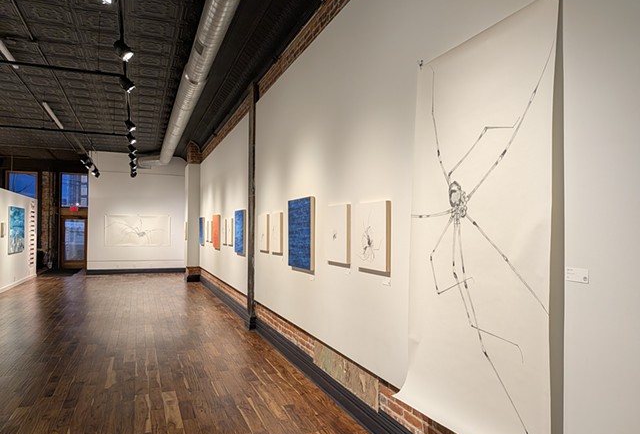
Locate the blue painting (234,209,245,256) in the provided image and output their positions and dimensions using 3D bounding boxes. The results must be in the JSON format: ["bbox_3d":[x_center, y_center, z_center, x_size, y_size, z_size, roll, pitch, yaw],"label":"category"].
[{"bbox_3d":[-1.419,0.269,7.881,0.045,0.754,0.747,1,-2,-22],"label":"blue painting"}]

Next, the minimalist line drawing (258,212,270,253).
[{"bbox_3d":[-0.781,0.226,6.306,0.042,0.509,0.416,1,-2,-22],"label":"minimalist line drawing"}]

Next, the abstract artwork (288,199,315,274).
[{"bbox_3d":[-0.211,0.183,4.906,0.045,0.758,0.732,1,-2,-22],"label":"abstract artwork"}]

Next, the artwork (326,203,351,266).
[{"bbox_3d":[0.171,0.149,3.959,0.042,0.515,0.408,1,-2,-22],"label":"artwork"}]

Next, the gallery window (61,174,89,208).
[{"bbox_3d":[-9.562,-1.028,17.320,0.959,1.295,0.100,1,-2,-22],"label":"gallery window"}]

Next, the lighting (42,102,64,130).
[{"bbox_3d":[-6.345,-2.395,10.606,0.110,0.080,2.480,1,-2,-22],"label":"lighting"}]

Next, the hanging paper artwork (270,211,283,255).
[{"bbox_3d":[-0.552,0.206,5.742,0.042,0.508,0.411,1,-2,-22],"label":"hanging paper artwork"}]

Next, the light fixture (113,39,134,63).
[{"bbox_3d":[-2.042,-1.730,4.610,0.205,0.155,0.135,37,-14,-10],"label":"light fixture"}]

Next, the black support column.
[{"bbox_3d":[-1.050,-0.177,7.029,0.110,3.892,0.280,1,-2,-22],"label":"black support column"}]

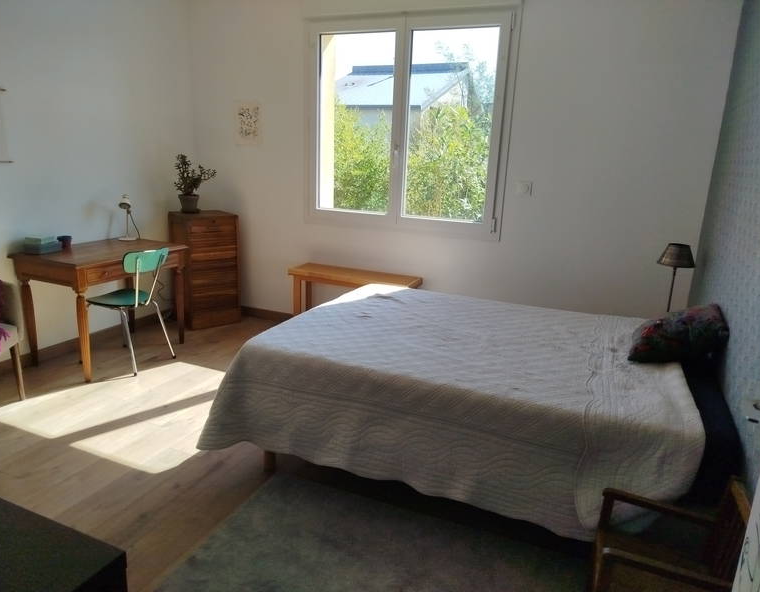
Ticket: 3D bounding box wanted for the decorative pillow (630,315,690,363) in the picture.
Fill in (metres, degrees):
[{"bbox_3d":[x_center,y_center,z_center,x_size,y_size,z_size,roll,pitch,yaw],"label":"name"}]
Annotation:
[{"bbox_3d":[1.392,0.209,2.712,0.300,0.130,0.360,-24,2,25],"label":"decorative pillow"}]

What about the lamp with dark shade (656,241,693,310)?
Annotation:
[{"bbox_3d":[1.856,-0.056,3.487,0.205,0.560,0.205,10,16,28],"label":"lamp with dark shade"}]

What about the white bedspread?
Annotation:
[{"bbox_3d":[0.495,0.492,2.970,2.100,0.600,1.740,8,15,21],"label":"white bedspread"}]

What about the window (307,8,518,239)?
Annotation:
[{"bbox_3d":[0.157,-1.273,4.185,1.620,1.560,0.090,8,15,21],"label":"window"}]

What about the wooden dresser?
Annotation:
[{"bbox_3d":[-1.532,-0.240,4.832,0.452,0.951,0.410,-9,18,-39],"label":"wooden dresser"}]

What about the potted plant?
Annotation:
[{"bbox_3d":[-1.626,-0.977,4.756,0.350,0.510,0.300,-2,15,-18],"label":"potted plant"}]

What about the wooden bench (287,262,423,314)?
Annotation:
[{"bbox_3d":[-0.224,0.107,4.439,1.030,0.580,0.350,8,15,21],"label":"wooden bench"}]

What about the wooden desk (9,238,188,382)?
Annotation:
[{"bbox_3d":[-1.946,0.059,3.953,0.630,0.760,0.950,8,15,21],"label":"wooden desk"}]

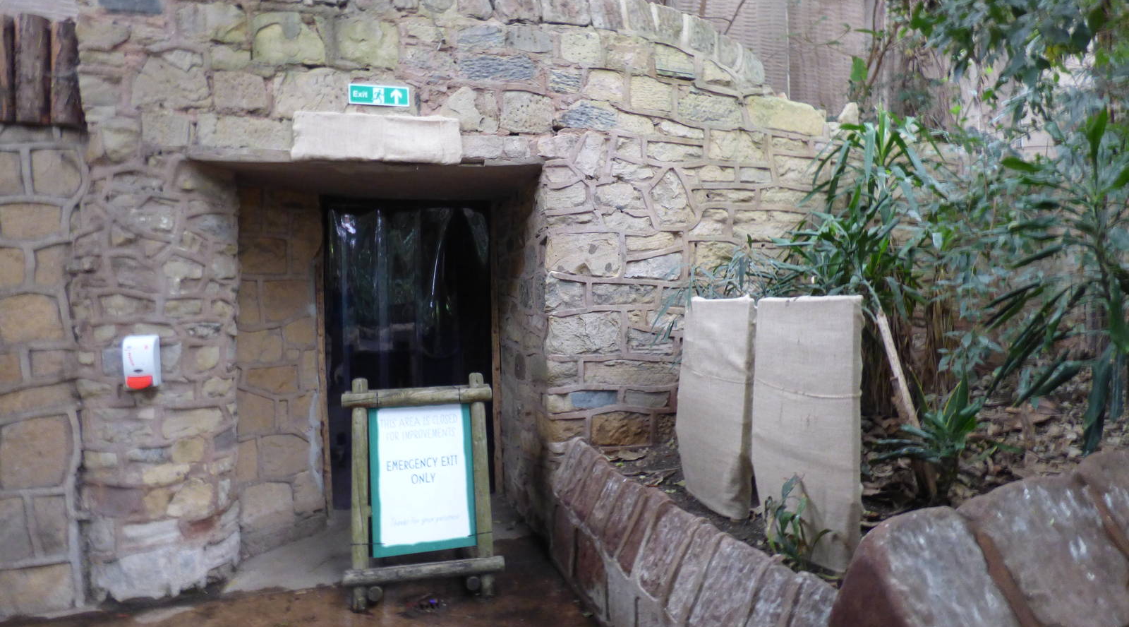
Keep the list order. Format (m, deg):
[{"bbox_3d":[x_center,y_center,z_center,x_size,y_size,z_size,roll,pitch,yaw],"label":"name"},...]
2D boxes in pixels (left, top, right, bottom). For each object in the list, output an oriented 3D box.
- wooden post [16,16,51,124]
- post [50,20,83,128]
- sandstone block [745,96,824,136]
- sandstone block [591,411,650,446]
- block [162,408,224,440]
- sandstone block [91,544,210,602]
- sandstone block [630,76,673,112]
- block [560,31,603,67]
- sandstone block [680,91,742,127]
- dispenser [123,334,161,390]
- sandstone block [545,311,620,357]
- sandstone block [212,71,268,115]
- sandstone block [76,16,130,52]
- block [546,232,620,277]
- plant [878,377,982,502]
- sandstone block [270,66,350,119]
[{"bbox_3d":[-2.306,-1.058,2.830,0.120,0.470,0.120,-2,1,-18],"label":"wooden post"},{"bbox_3d":[-2.151,-1.035,2.820,0.115,0.460,0.115,-1,2,-17],"label":"post"},{"bbox_3d":[1.381,-1.268,4.295,0.624,0.231,0.240,-2,1,-23],"label":"sandstone block"},{"bbox_3d":[0.303,0.645,3.729,0.337,0.178,0.130,-1,1,-12],"label":"sandstone block"},{"bbox_3d":[-1.696,0.498,3.018,0.252,0.120,0.140,-1,2,-14],"label":"block"},{"bbox_3d":[-1.964,1.218,3.154,0.496,0.223,0.160,-1,1,-12],"label":"sandstone block"},{"bbox_3d":[0.456,-1.221,3.688,0.275,0.171,0.150,-1,2,-23],"label":"sandstone block"},{"bbox_3d":[0.071,-1.413,3.549,0.224,0.179,0.150,-1,2,-13],"label":"block"},{"bbox_3d":[0.815,-1.183,3.845,0.434,0.163,0.160,-1,2,-23],"label":"sandstone block"},{"bbox_3d":[-1.959,0.224,3.027,0.120,0.240,0.115,-1,1,-16],"label":"dispenser"},{"bbox_3d":[0.091,0.110,3.681,0.422,0.236,0.140,-1,1,-12],"label":"sandstone block"},{"bbox_3d":[-1.598,-1.079,3.263,0.245,0.198,0.160,-1,2,-10],"label":"sandstone block"},{"bbox_3d":[-2.169,-1.305,3.128,0.217,0.159,0.180,-1,1,-14],"label":"sandstone block"},{"bbox_3d":[0.090,-0.327,3.681,0.412,0.251,0.140,-1,1,-12],"label":"block"},{"bbox_3d":[1.538,0.522,2.750,0.420,0.500,0.400,-1,1,0],"label":"plant"},{"bbox_3d":[-1.295,-1.105,3.361,0.349,0.241,0.200,-1,1,-14],"label":"sandstone block"}]

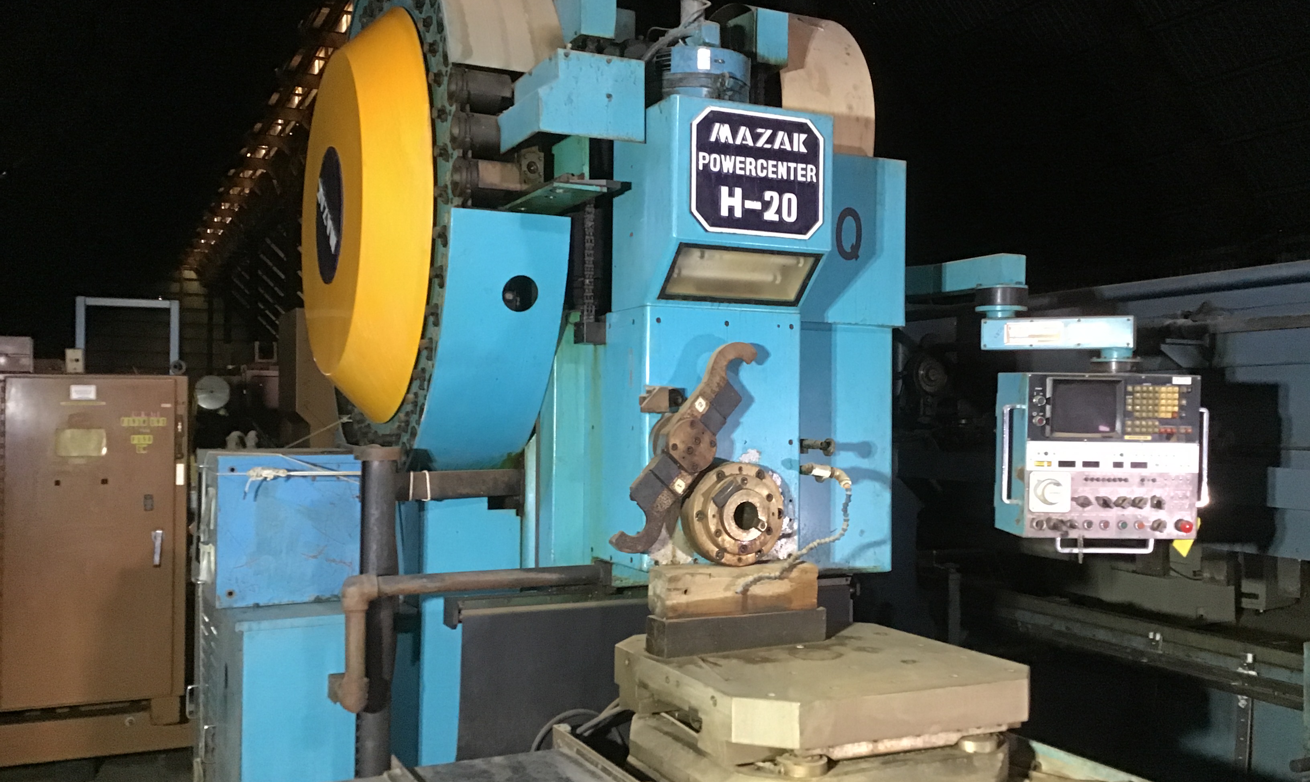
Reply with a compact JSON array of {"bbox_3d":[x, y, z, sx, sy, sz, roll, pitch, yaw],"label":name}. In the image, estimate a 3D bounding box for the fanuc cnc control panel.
[{"bbox_3d":[1.328,0.197,3.535,0.560,0.490,0.240,1,1,-3],"label":"fanuc cnc control panel"}]

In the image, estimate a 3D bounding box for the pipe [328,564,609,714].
[{"bbox_3d":[-0.457,0.606,2.955,0.700,0.330,0.150,1,-2,-26],"label":"pipe"}]

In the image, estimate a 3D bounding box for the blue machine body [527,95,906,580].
[{"bbox_3d":[0.325,-0.080,3.413,1.090,1.190,0.950,1,-2,-26],"label":"blue machine body"}]

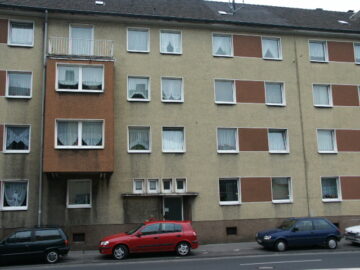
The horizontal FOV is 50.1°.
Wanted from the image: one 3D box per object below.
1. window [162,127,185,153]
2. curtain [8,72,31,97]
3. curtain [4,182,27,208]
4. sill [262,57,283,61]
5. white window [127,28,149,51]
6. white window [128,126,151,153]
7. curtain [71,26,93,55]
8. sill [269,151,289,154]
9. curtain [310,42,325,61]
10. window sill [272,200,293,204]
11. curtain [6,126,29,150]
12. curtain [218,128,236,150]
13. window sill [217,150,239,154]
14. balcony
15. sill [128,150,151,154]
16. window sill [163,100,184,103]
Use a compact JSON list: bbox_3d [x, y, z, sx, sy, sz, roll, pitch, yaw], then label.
[{"bbox_3d":[-0.314,0.275,19.990,1.212,1.377,0.160,1,-10,-12],"label":"window"},{"bbox_3d":[-7.949,-2.505,19.083,1.038,1.207,0.100,1,-10,-12],"label":"curtain"},{"bbox_3d":[-7.874,2.849,18.435,1.004,1.116,0.100,1,-10,-12],"label":"curtain"},{"bbox_3d":[5.507,-4.484,22.765,1.220,0.090,0.180,1,-10,-12],"label":"sill"},{"bbox_3d":[-2.212,-5.058,20.548,1.191,1.374,0.170,1,-10,-12],"label":"white window"},{"bbox_3d":[-2.129,0.265,20.318,1.195,1.375,0.150,1,-10,-12],"label":"white window"},{"bbox_3d":[-5.267,-4.972,20.578,1.110,1.792,0.120,1,-10,-12],"label":"curtain"},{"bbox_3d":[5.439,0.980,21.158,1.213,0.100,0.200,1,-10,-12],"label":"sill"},{"bbox_3d":[8.224,-4.974,22.950,0.937,1.174,0.100,1,-10,-12],"label":"curtain"},{"bbox_3d":[5.464,3.568,20.563,1.186,0.090,0.190,1,-10,-12],"label":"window sill"},{"bbox_3d":[-7.735,0.157,18.380,1.022,1.174,0.100,1,-10,-13],"label":"curtain"},{"bbox_3d":[2.571,0.261,20.777,1.002,1.158,0.100,1,-10,-12],"label":"curtain"},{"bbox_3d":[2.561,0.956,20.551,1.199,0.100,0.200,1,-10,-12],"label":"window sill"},{"bbox_3d":[-4.824,-3.977,18.961,3.006,0.989,1.513,1,-10,-12],"label":"balcony"},{"bbox_3d":[-2.084,0.907,19.819,1.135,0.141,0.200,1,-10,-12],"label":"sill"},{"bbox_3d":[-0.387,-1.808,21.027,1.220,0.090,0.180,1,-10,-12],"label":"window sill"}]

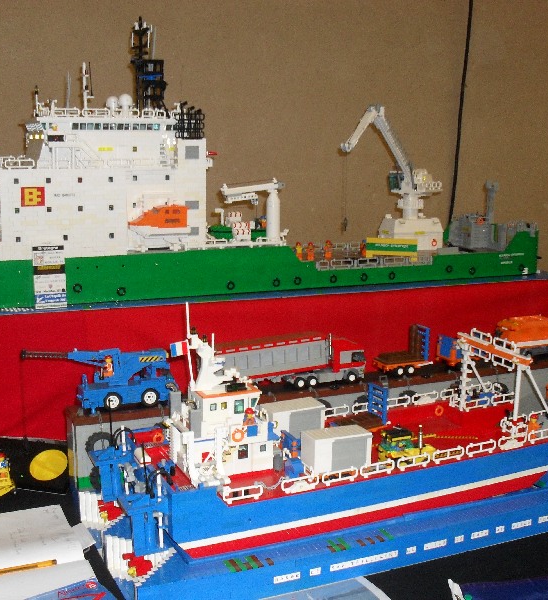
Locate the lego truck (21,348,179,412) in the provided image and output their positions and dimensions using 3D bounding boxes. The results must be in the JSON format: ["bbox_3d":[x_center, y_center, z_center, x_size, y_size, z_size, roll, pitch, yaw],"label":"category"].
[{"bbox_3d":[-0.284,0.129,1.342,0.260,0.101,0.058,-4,12,-22],"label":"lego truck"}]

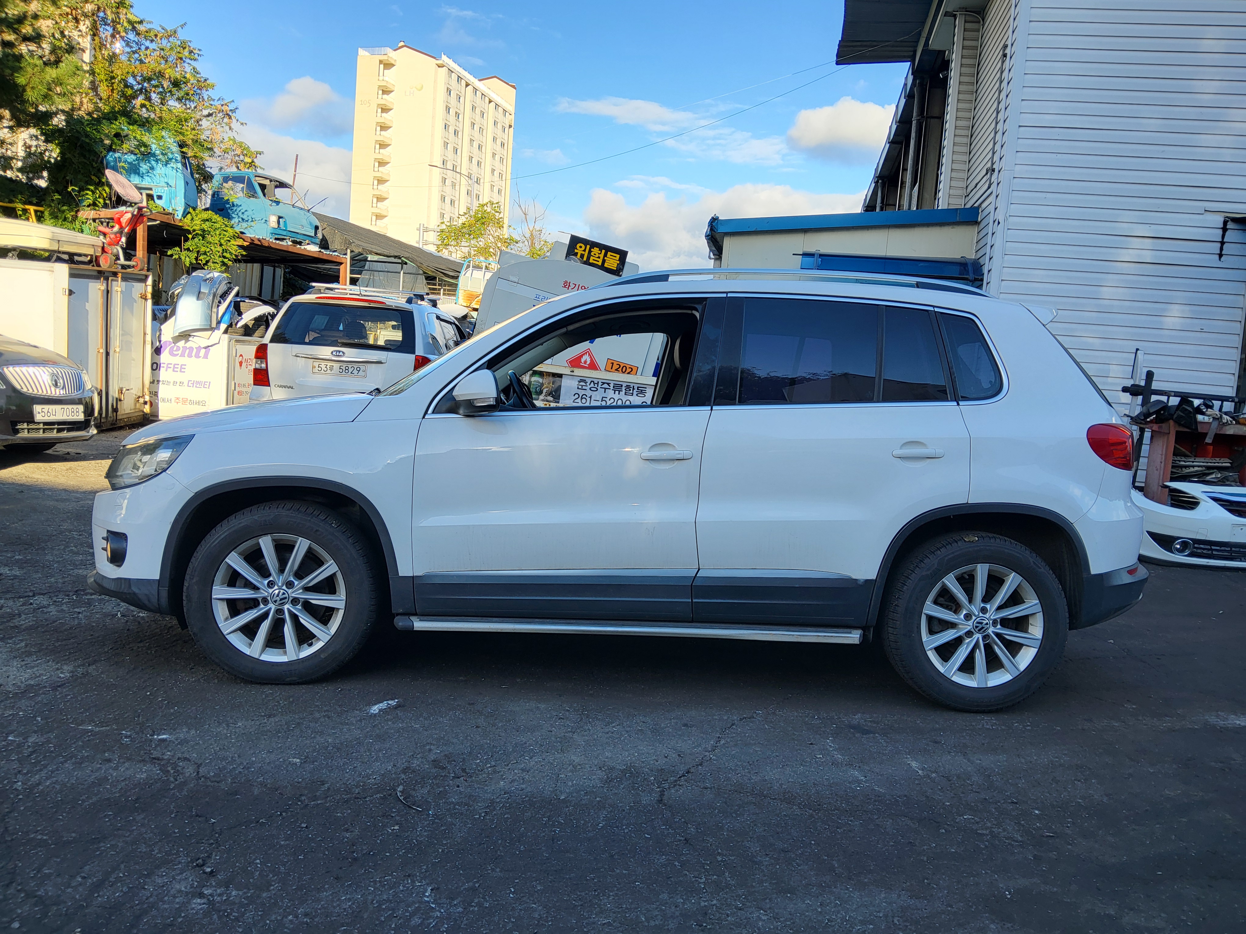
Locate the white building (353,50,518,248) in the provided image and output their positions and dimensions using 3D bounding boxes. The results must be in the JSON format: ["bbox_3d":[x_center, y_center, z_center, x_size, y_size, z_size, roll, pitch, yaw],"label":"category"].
[{"bbox_3d":[-28.809,-41.969,155.995,15.000,47.000,27.000,6,5,19],"label":"white building"}]

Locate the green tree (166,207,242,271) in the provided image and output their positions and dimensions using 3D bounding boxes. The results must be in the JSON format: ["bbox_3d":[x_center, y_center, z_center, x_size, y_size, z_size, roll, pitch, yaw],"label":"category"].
[{"bbox_3d":[-7.612,-4.129,17.000,1.400,1.200,1.200,4,5,0],"label":"green tree"}]

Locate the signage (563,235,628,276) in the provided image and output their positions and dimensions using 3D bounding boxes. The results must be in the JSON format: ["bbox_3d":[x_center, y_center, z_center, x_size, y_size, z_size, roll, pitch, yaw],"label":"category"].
[{"bbox_3d":[-0.266,-2.085,9.300,0.610,0.300,0.030,15,5,-1],"label":"signage"}]

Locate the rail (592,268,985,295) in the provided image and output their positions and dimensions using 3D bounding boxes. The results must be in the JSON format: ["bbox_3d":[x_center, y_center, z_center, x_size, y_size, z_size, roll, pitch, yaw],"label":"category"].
[{"bbox_3d":[0.664,-0.706,3.687,1.570,0.130,0.050,3,5,-3],"label":"rail"}]

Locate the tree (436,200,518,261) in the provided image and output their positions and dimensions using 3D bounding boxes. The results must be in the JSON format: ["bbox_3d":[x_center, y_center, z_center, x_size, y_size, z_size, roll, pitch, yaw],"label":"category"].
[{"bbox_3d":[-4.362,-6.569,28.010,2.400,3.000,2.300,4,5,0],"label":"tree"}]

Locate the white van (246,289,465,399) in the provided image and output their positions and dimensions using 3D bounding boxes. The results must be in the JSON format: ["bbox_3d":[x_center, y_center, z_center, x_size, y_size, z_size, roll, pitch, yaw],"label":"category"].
[{"bbox_3d":[-3.025,-1.196,11.764,1.950,1.840,4.930,4,5,-5],"label":"white van"}]

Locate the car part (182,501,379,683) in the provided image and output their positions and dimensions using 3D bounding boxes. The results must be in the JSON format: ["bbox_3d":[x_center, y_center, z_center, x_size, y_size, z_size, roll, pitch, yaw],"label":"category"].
[{"bbox_3d":[-1.248,0.464,3.503,0.685,0.685,0.240,3,5,-4],"label":"car part"}]

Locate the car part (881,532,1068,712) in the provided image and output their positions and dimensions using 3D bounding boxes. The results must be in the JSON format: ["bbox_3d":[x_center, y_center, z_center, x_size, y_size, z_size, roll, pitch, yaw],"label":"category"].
[{"bbox_3d":[1.350,0.586,3.632,0.685,0.685,0.240,3,5,-3],"label":"car part"}]

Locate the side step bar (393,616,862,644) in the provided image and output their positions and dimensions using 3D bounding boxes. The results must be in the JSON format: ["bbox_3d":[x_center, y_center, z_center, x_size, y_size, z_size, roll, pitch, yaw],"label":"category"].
[{"bbox_3d":[0.025,0.575,3.488,1.700,0.075,0.170,3,5,-3],"label":"side step bar"}]

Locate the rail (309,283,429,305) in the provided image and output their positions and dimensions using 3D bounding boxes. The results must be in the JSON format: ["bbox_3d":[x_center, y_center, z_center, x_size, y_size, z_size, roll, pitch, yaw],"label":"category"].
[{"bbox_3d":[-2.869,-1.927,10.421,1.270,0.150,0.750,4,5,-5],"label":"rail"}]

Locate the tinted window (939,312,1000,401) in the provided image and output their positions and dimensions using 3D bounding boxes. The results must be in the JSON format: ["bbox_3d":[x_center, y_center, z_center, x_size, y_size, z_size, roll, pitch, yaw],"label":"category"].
[{"bbox_3d":[1.333,-0.421,3.577,0.270,0.340,0.040,3,-13,-3],"label":"tinted window"}]

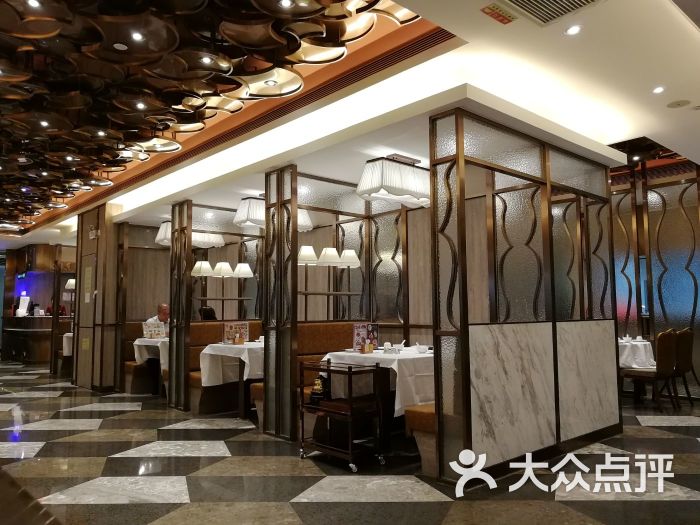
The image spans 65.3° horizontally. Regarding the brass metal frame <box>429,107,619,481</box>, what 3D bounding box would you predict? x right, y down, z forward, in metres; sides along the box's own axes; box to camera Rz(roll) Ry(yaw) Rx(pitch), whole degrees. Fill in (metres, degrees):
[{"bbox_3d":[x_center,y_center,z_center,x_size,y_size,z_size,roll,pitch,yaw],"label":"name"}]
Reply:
[{"bbox_3d":[1.539,0.267,4.461,2.359,2.506,0.275,4,-7,-42],"label":"brass metal frame"}]

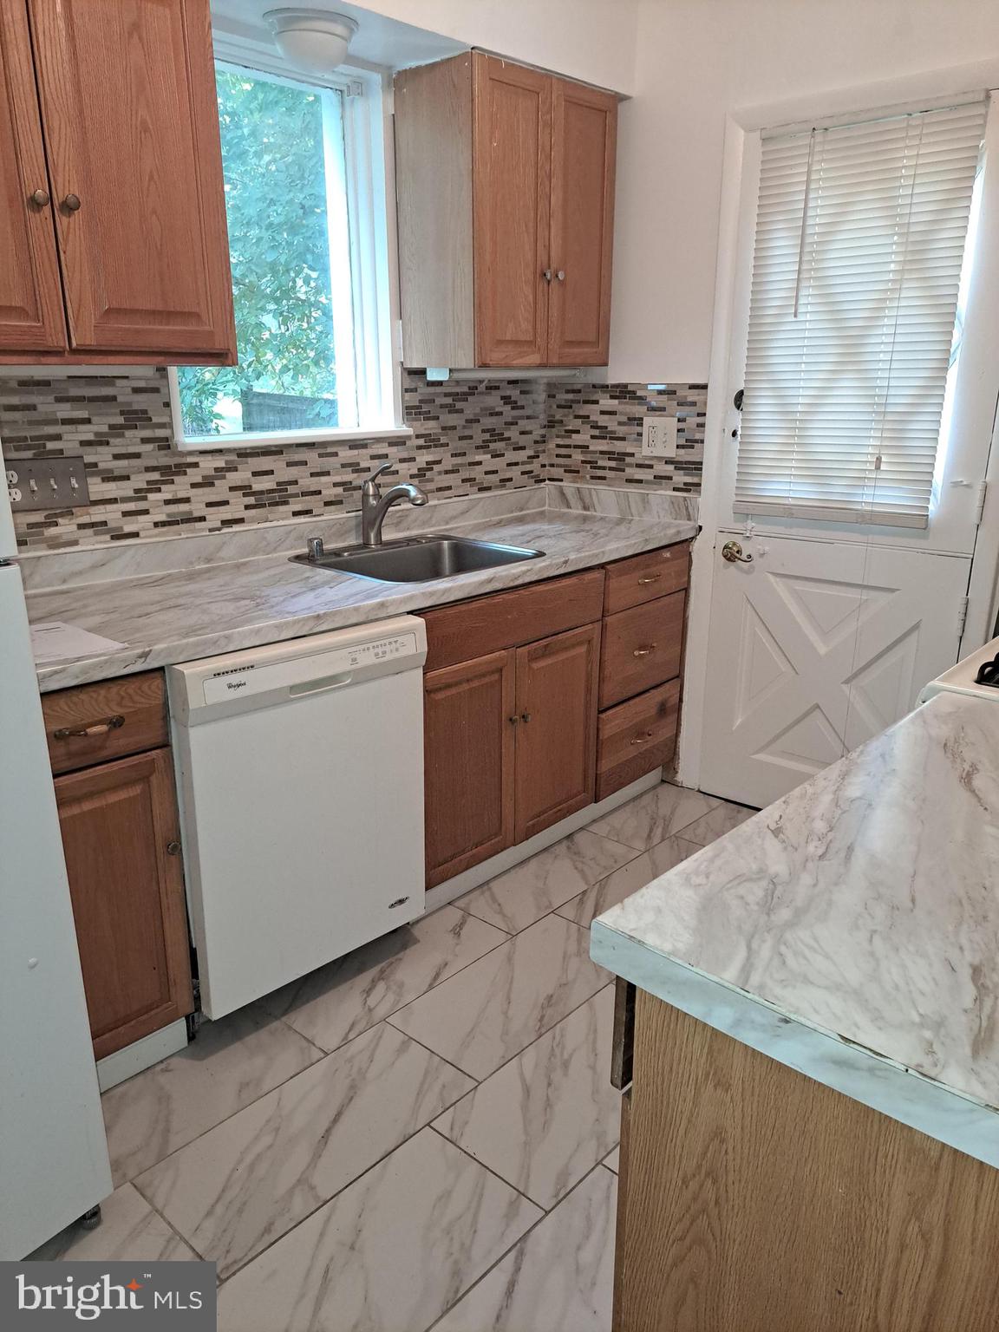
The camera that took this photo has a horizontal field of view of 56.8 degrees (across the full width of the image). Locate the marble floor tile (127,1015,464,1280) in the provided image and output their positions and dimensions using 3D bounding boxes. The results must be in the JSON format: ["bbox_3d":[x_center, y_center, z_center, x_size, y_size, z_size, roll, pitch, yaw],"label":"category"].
[{"bbox_3d":[-0.353,0.902,1.793,0.295,0.010,0.603,15,22,40],"label":"marble floor tile"}]

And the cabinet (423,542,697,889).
[{"bbox_3d":[-0.009,0.040,2.900,0.620,0.758,1.245,15,22,40],"label":"cabinet"}]

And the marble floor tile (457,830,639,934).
[{"bbox_3d":[0.153,0.625,2.723,0.247,0.010,0.614,15,22,40],"label":"marble floor tile"}]

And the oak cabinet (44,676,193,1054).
[{"bbox_3d":[-0.949,0.339,1.903,0.620,0.755,0.310,15,22,40],"label":"oak cabinet"}]

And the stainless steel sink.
[{"bbox_3d":[-0.224,-0.228,2.632,0.530,0.185,0.600,15,22,40],"label":"stainless steel sink"}]

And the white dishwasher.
[{"bbox_3d":[-0.605,0.292,2.216,0.610,0.825,0.597,15,22,40],"label":"white dishwasher"}]

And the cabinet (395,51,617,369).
[{"bbox_3d":[0.032,-1.327,2.839,0.320,0.788,0.647,15,22,40],"label":"cabinet"}]

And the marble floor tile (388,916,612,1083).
[{"bbox_3d":[0.052,0.774,2.224,0.298,0.010,0.607,15,22,40],"label":"marble floor tile"}]

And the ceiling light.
[{"bbox_3d":[-0.454,-1.496,2.233,0.230,0.118,0.230,0,17,0],"label":"ceiling light"}]

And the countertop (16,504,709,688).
[{"bbox_3d":[-0.318,-0.251,2.475,0.675,0.043,2.220,15,22,40],"label":"countertop"}]

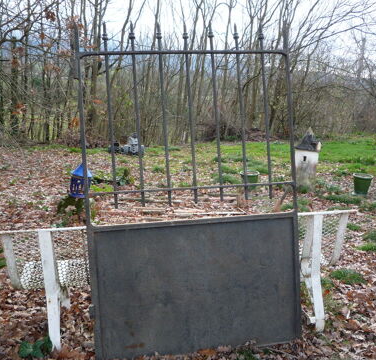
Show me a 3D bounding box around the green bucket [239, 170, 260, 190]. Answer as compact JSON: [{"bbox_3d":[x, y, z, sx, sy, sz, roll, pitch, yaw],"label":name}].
[{"bbox_3d":[0.887,0.007,5.950,0.295,0.270,0.295,0,11,0],"label":"green bucket"}]

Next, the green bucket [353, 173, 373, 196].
[{"bbox_3d":[2.430,0.061,5.800,0.285,0.275,0.285,4,10,0],"label":"green bucket"}]

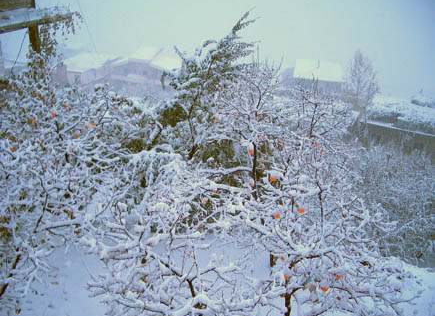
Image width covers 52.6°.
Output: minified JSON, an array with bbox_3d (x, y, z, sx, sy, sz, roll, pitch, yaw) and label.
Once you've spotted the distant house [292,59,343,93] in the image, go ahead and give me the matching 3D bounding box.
[{"bbox_3d":[14.846,-12.604,68.000,8.100,5.200,5.800,1,10,-8],"label":"distant house"}]

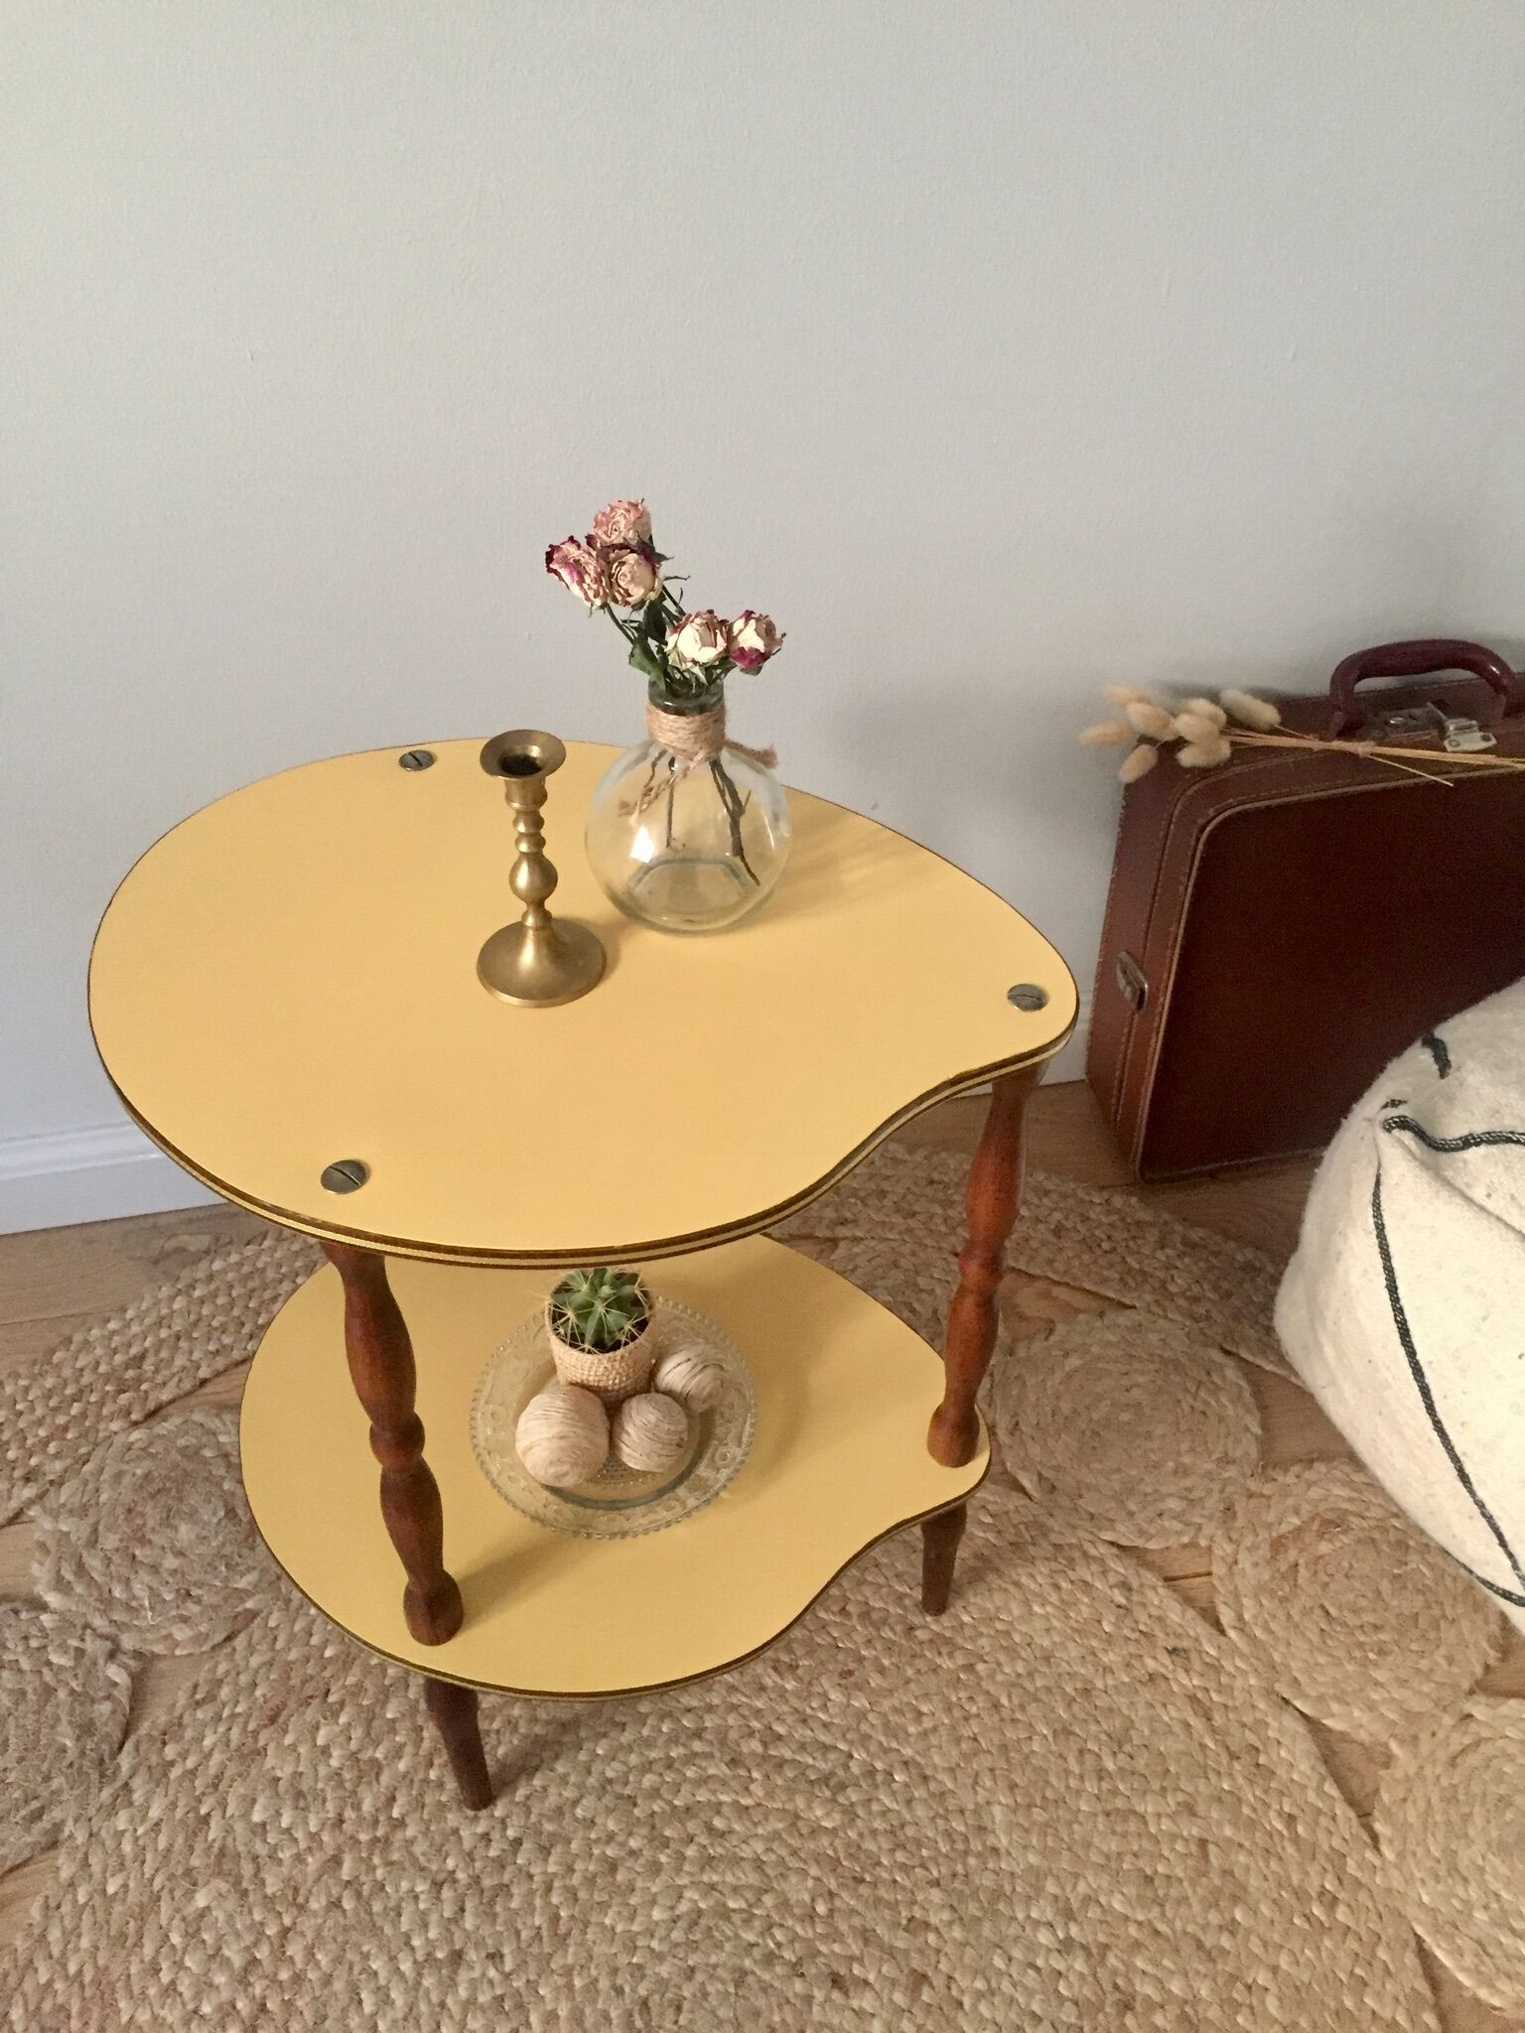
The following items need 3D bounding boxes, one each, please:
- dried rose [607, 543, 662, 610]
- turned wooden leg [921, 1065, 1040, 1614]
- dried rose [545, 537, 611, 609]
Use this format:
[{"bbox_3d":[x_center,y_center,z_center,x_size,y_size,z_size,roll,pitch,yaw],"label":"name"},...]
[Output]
[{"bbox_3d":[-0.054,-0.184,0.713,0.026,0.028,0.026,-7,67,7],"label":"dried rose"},{"bbox_3d":[0.114,0.201,0.950,0.031,0.545,0.031,3,43,0],"label":"turned wooden leg"},{"bbox_3d":[-0.077,-0.186,0.715,0.027,0.029,0.027,-19,46,17],"label":"dried rose"}]

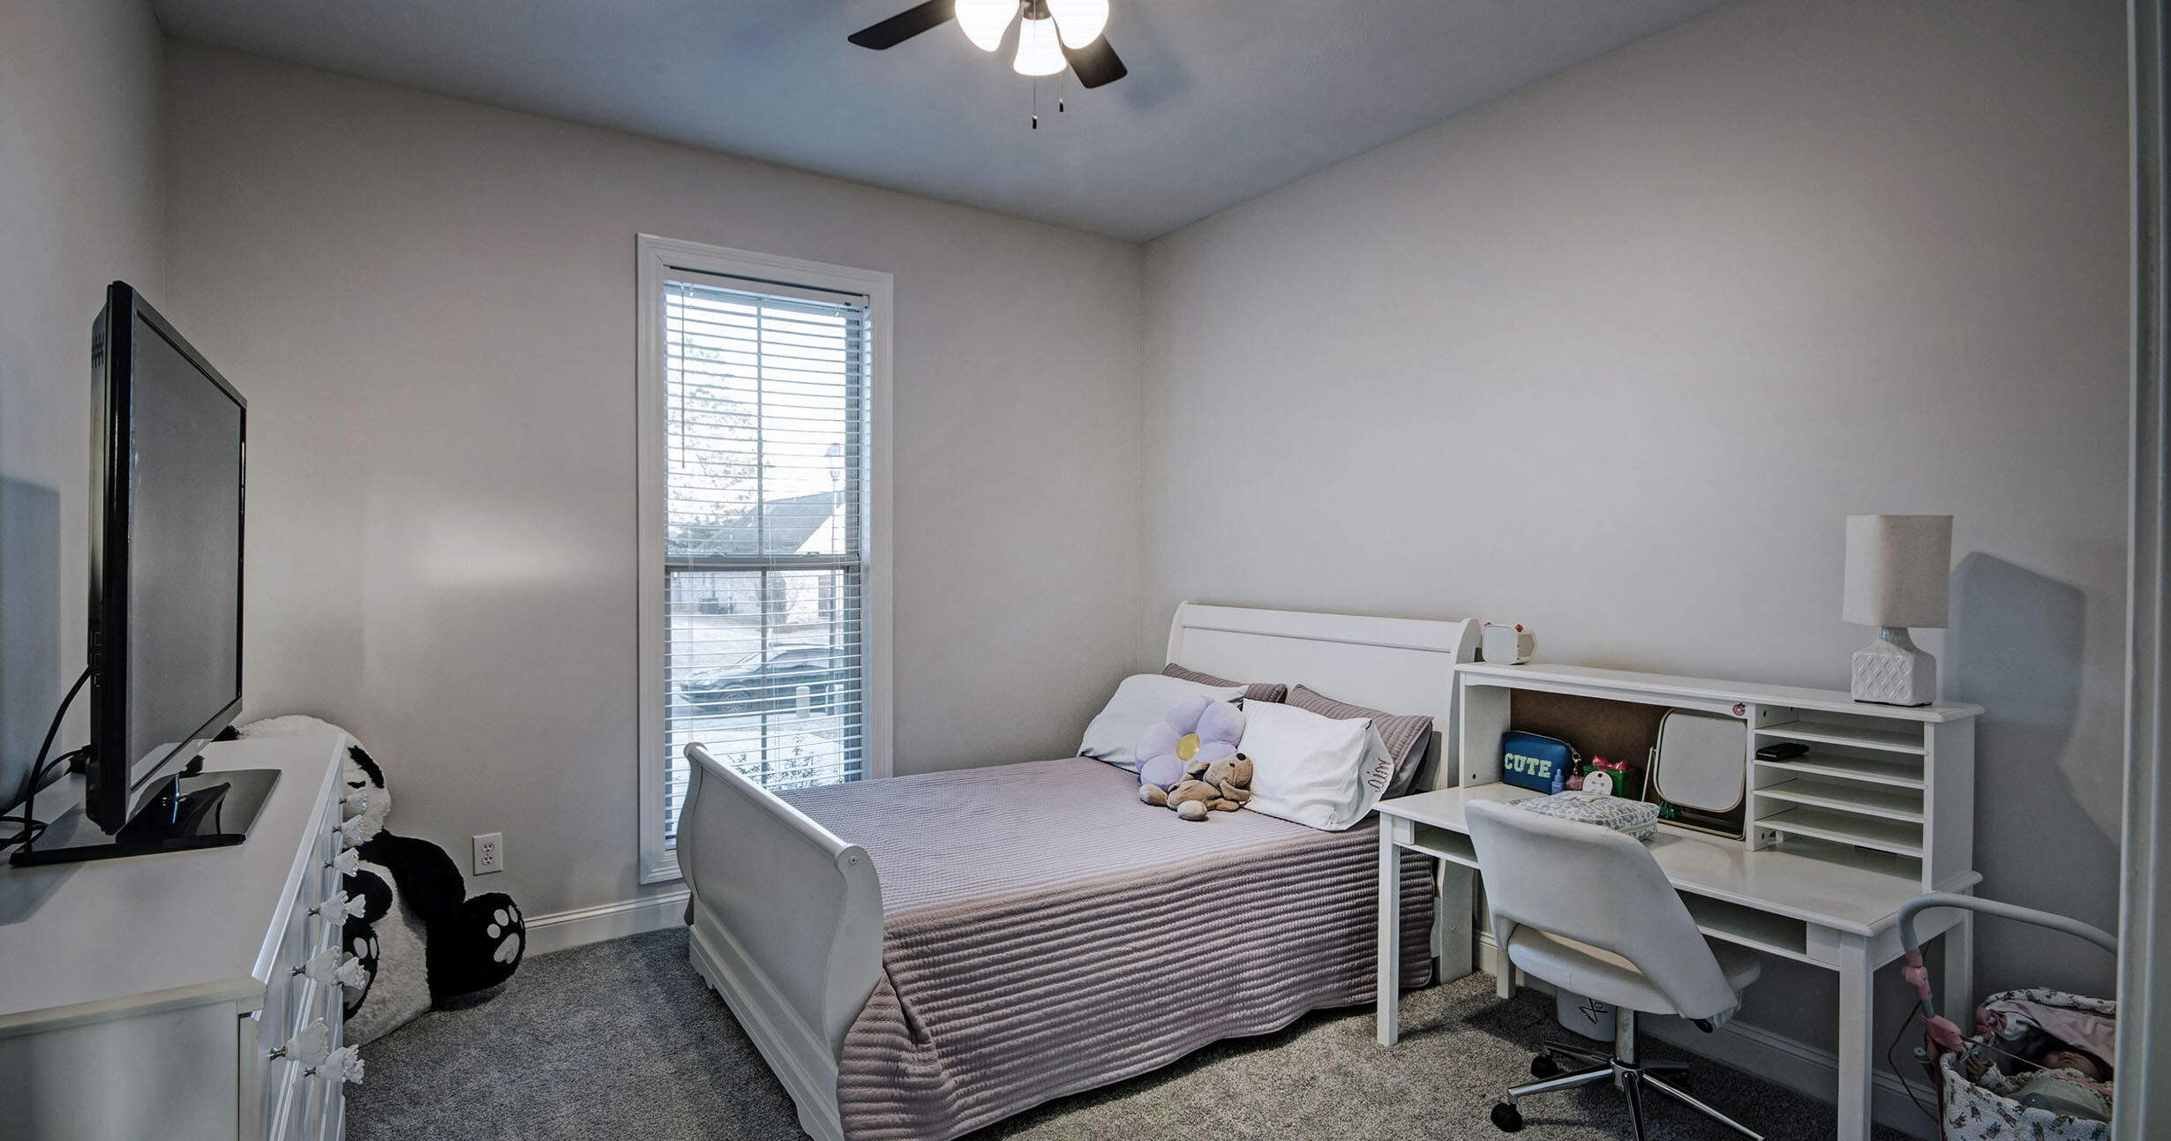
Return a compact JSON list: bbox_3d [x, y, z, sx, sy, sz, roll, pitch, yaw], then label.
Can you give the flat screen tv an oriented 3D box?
[{"bbox_3d":[-1.566,0.025,1.637,0.250,0.780,1.090,-1,1,-35],"label":"flat screen tv"}]

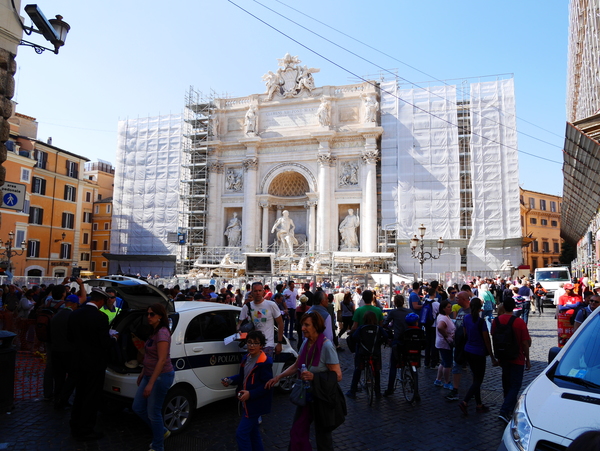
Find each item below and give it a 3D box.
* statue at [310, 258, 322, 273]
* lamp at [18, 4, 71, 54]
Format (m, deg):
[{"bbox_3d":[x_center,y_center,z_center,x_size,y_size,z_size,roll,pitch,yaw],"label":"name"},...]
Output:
[{"bbox_3d":[1.851,4.488,50.600,1.350,1.600,1.200,-1,-7,17],"label":"statue"},{"bbox_3d":[-5.299,-4.076,9.428,0.650,0.850,0.950,-4,-8,42],"label":"lamp"}]

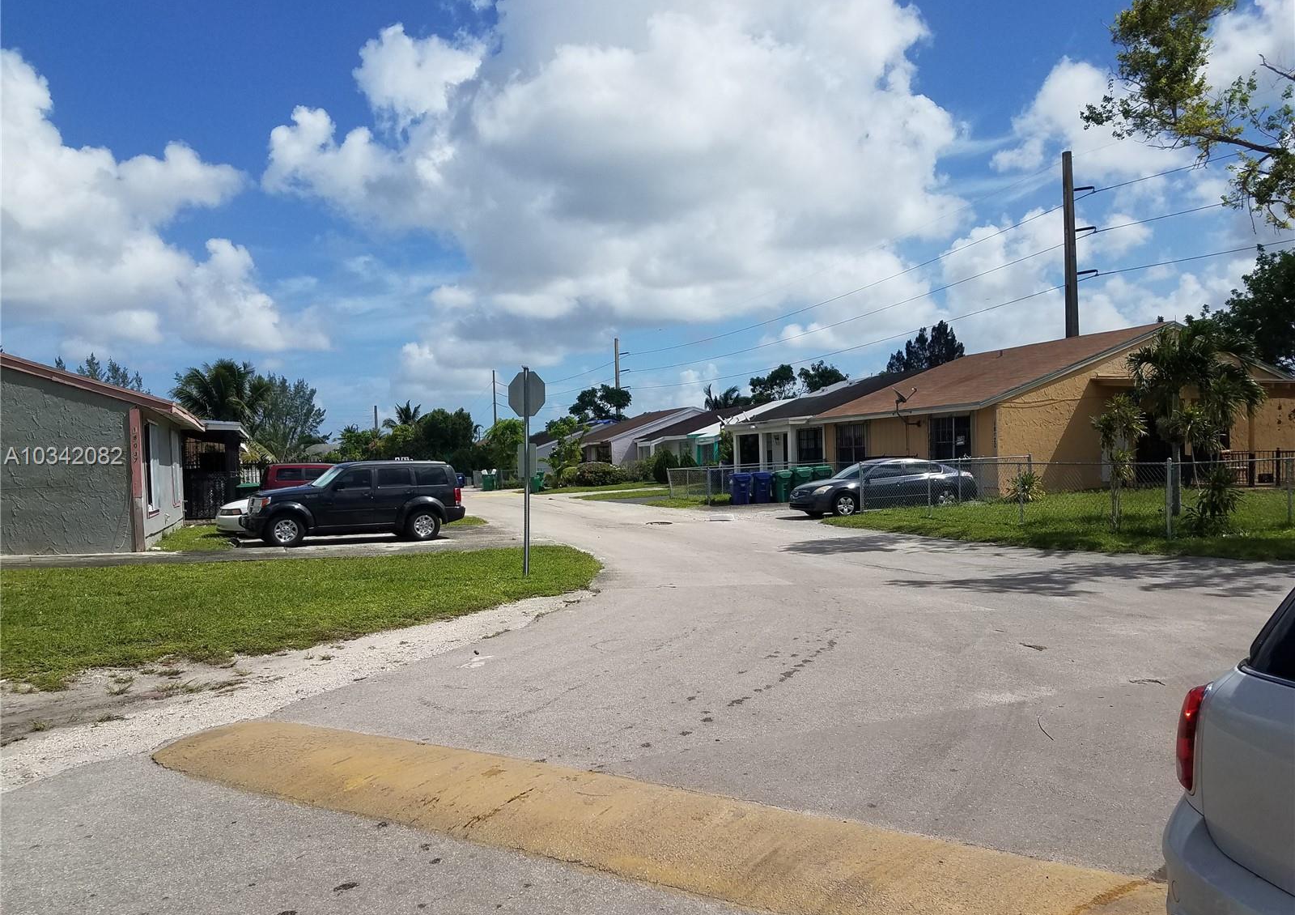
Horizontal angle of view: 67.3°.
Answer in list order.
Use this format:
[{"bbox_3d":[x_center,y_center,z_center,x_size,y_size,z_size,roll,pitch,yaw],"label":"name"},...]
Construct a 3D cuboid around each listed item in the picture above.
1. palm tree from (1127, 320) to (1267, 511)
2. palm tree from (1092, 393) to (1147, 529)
[{"bbox_3d":[11.332,-0.836,19.991,2.800,3.970,2.800,-1,0,0],"label":"palm tree"},{"bbox_3d":[8.401,0.091,17.294,0.950,2.430,0.950,-1,0,0],"label":"palm tree"}]

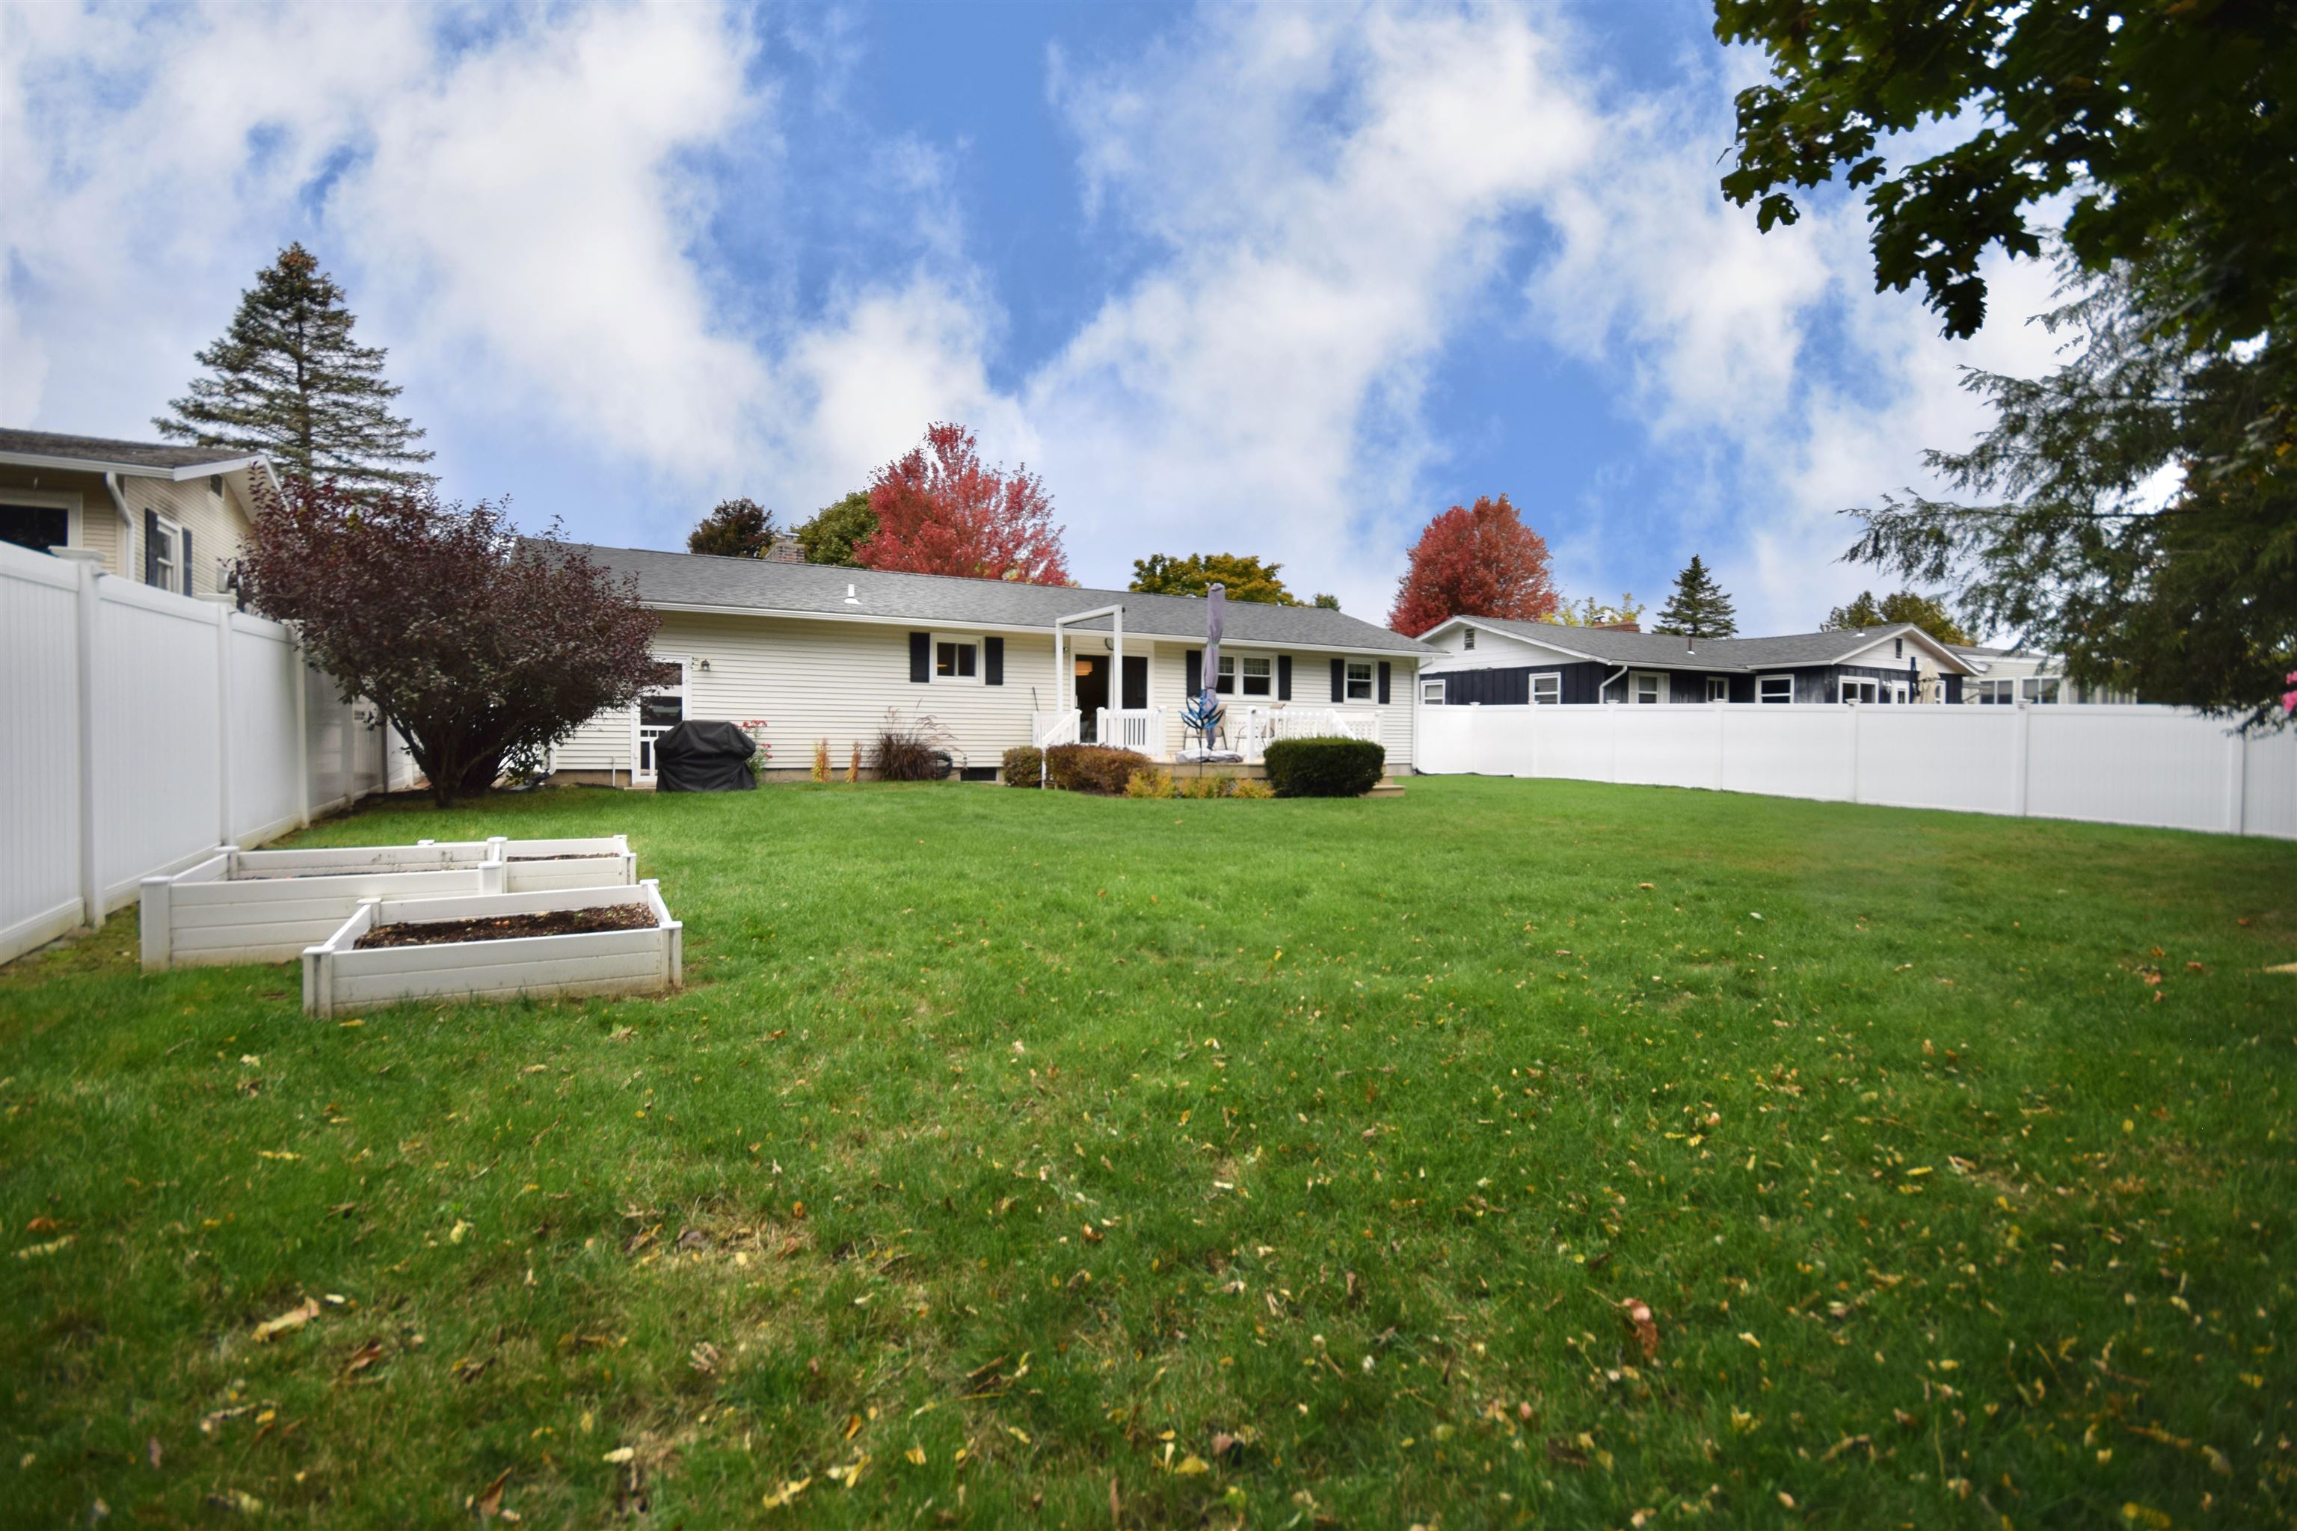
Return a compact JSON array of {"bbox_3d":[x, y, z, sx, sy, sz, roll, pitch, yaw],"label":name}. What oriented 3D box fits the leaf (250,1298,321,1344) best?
[{"bbox_3d":[-1.708,1.100,1.894,0.060,0.030,0.110,0,1,14],"label":"leaf"}]

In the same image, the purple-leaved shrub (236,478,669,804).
[{"bbox_3d":[-8.100,-1.460,11.200,4.200,3.750,4.100,0,1,0],"label":"purple-leaved shrub"}]

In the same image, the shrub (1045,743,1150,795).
[{"bbox_3d":[-0.893,0.039,16.713,1.450,0.820,1.400,0,2,-28],"label":"shrub"}]

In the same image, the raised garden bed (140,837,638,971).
[{"bbox_3d":[-3.995,0.614,5.506,1.943,0.400,2.555,-1,2,-33],"label":"raised garden bed"}]

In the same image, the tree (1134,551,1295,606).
[{"bbox_3d":[3.468,-5.449,45.830,9.500,9.631,9.500,0,2,-28],"label":"tree"}]

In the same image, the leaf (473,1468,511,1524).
[{"bbox_3d":[-1.032,1.147,1.510,0.042,0.030,0.080,0,1,-14],"label":"leaf"}]

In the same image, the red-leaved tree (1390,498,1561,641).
[{"bbox_3d":[15.600,-6.900,46.000,7.900,12.400,7.900,0,1,0],"label":"red-leaved tree"}]

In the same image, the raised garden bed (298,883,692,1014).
[{"bbox_3d":[-2.802,0.772,4.234,1.220,0.270,1.220,-1,2,-32],"label":"raised garden bed"}]

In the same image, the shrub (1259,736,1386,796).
[{"bbox_3d":[3.003,0.005,16.510,1.800,1.020,1.250,0,2,-28],"label":"shrub"}]

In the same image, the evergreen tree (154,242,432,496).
[{"bbox_3d":[-24.900,-7.800,28.000,7.200,15.100,7.200,0,1,0],"label":"evergreen tree"}]

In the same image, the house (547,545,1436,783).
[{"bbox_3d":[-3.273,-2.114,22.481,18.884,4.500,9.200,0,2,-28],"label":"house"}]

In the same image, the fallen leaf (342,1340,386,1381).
[{"bbox_3d":[-1.472,1.113,1.798,0.045,0.025,0.075,0,1,6],"label":"fallen leaf"}]

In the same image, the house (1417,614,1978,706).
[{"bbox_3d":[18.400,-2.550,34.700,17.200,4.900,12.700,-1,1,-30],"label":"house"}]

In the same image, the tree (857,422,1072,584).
[{"bbox_3d":[-7.032,-6.879,36.777,8.800,12.884,8.500,0,2,-28],"label":"tree"}]

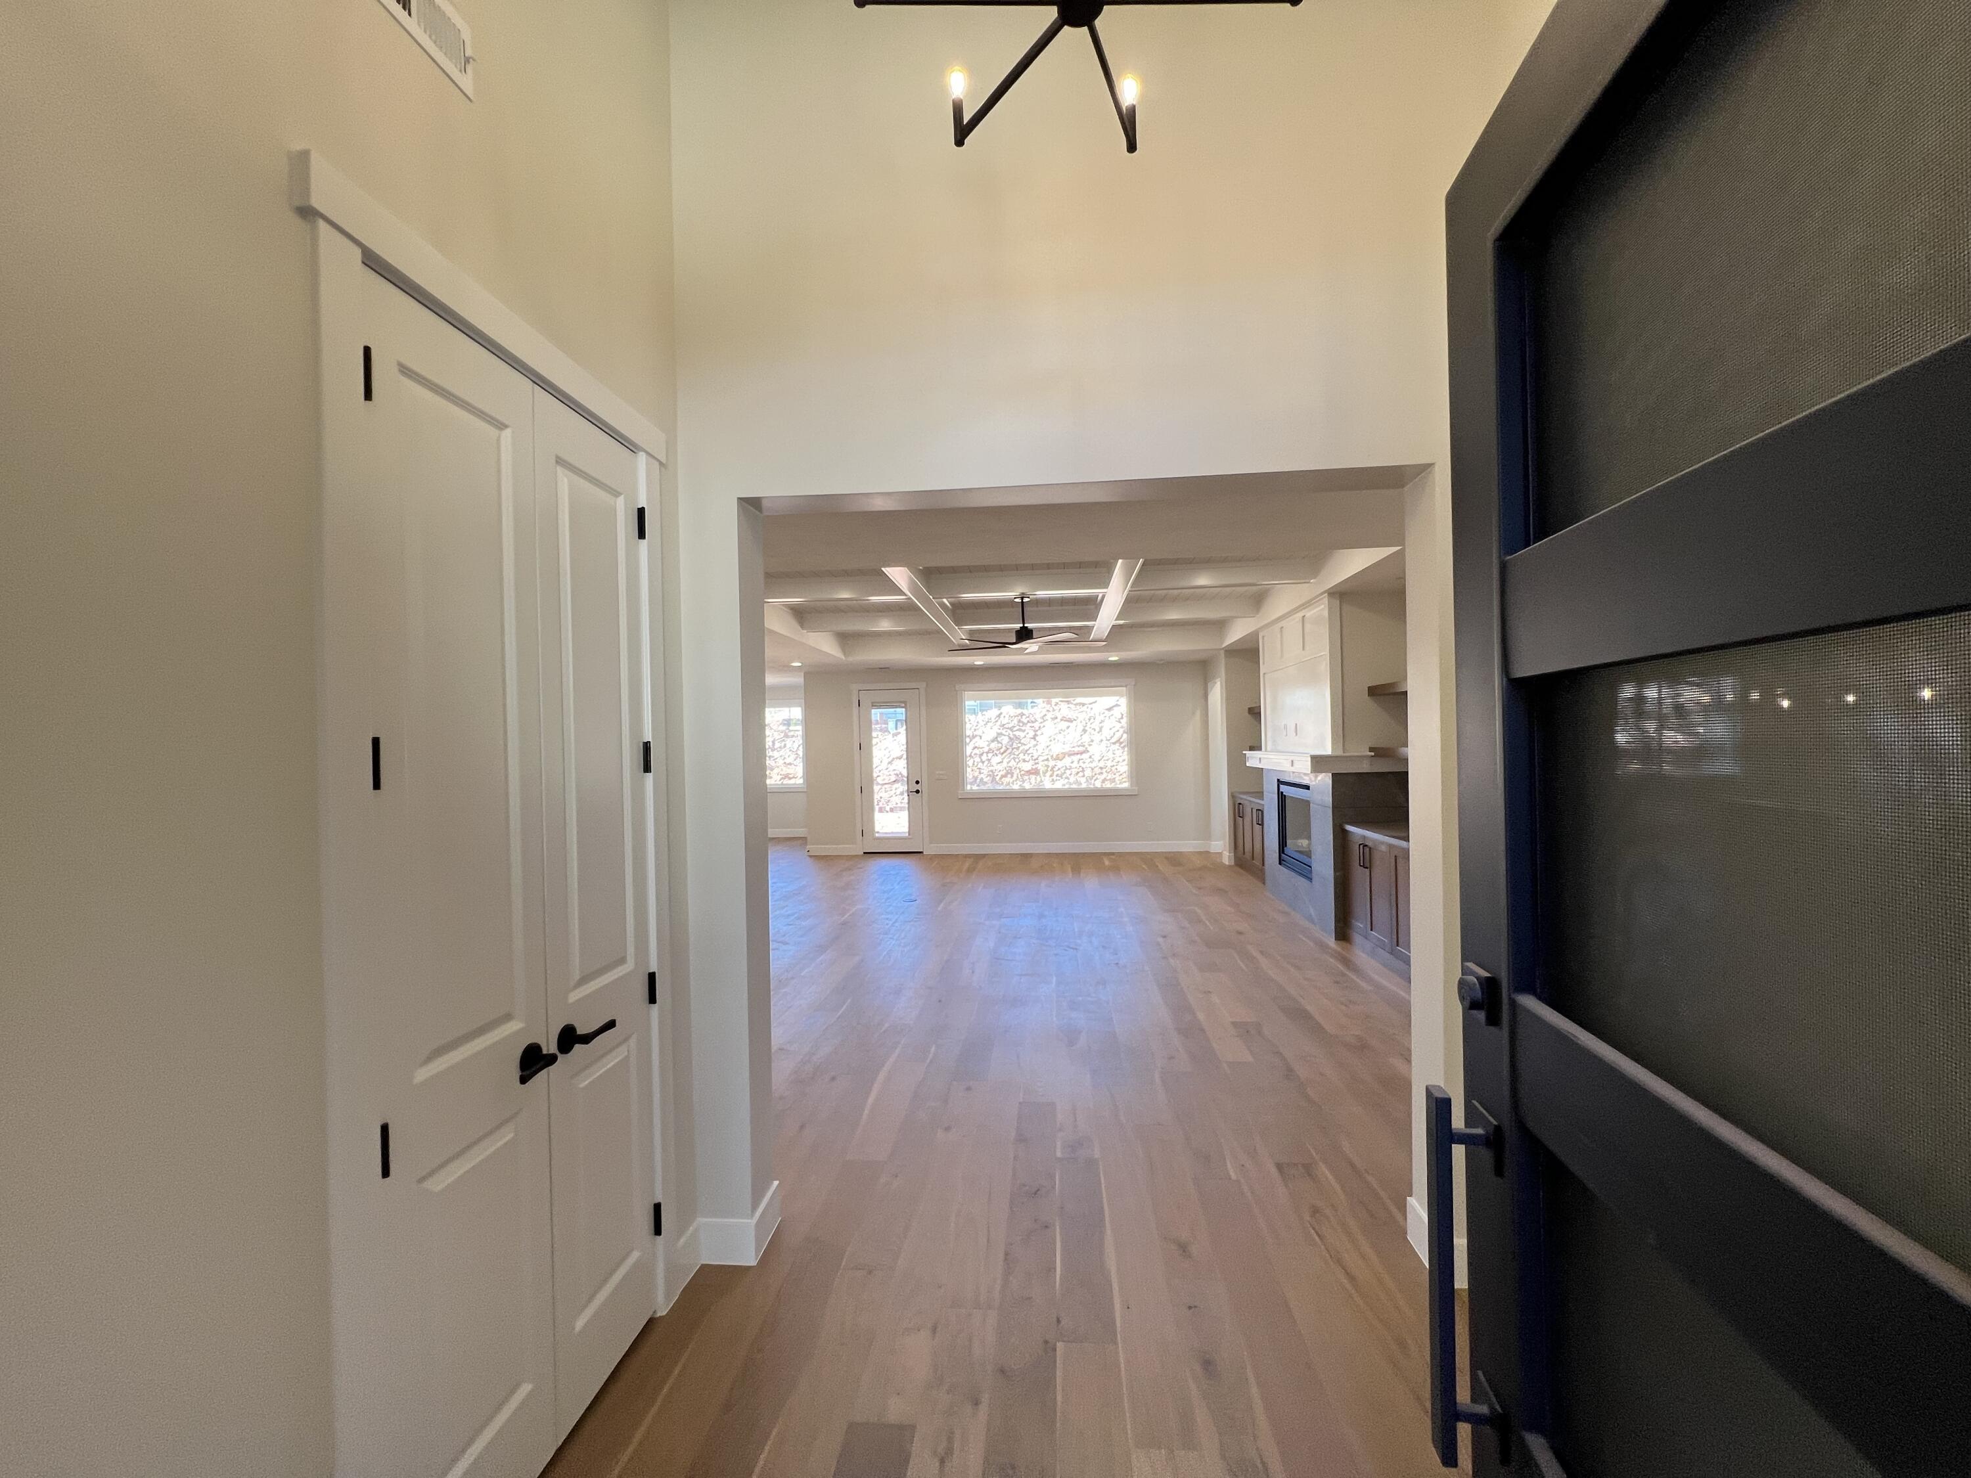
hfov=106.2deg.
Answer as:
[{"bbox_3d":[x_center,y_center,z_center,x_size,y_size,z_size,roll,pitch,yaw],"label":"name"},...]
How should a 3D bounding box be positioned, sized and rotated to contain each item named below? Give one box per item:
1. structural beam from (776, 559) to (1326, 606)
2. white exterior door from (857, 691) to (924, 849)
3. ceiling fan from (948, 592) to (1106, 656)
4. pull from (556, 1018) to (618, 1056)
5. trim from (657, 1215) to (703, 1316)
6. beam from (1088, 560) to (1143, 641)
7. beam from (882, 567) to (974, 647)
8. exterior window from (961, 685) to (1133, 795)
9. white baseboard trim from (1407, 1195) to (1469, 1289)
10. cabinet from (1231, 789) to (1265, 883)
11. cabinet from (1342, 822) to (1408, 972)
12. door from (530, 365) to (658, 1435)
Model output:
[{"bbox_3d":[0.286,-1.304,6.157,4.785,0.153,0.173,-1,0,5],"label":"structural beam"},{"bbox_3d":[-1.389,0.465,11.034,0.914,2.420,0.055,-1,0,5],"label":"white exterior door"},{"bbox_3d":[0.353,-1.124,6.992,1.470,0.503,1.470,-1,0,5],"label":"ceiling fan"},{"bbox_3d":[-0.974,0.718,1.815,0.065,0.066,0.149,-1,0,5],"label":"pull"},{"bbox_3d":[-0.928,1.602,2.266,0.021,0.142,0.201,-1,0,5],"label":"trim"},{"bbox_3d":[1.207,-1.345,7.093,0.174,0.175,4.700,-1,0,5],"label":"beam"},{"bbox_3d":[-0.493,-1.287,7.119,0.170,0.150,4.785,-1,0,5],"label":"beam"},{"bbox_3d":[0.889,0.024,10.702,2.497,1.530,0.120,-1,0,5],"label":"exterior window"},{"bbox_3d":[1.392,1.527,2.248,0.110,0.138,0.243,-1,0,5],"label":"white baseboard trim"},{"bbox_3d":[3.322,1.119,8.461,0.560,0.908,1.490,-1,0,5],"label":"cabinet"},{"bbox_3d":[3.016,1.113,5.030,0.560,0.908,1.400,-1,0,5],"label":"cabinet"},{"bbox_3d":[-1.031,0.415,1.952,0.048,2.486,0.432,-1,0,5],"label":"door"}]

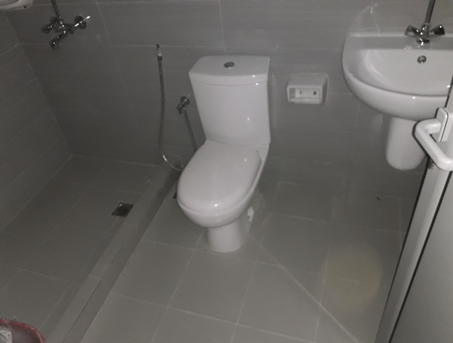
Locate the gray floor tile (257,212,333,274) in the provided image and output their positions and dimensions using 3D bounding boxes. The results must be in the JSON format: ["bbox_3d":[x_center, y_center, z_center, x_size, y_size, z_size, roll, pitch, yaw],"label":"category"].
[{"bbox_3d":[0.323,0.329,1.674,0.302,0.012,0.302,6,41,17],"label":"gray floor tile"}]

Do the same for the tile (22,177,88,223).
[{"bbox_3d":[-0.995,0.172,2.081,0.314,0.012,0.302,6,41,17],"label":"tile"}]

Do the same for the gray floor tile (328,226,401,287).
[{"bbox_3d":[0.609,0.360,1.584,0.302,0.012,0.302,6,41,17],"label":"gray floor tile"}]

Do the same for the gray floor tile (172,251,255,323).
[{"bbox_3d":[-0.053,0.486,1.547,0.302,0.012,0.302,6,41,17],"label":"gray floor tile"}]

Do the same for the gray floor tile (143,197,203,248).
[{"bbox_3d":[-0.244,0.266,1.854,0.290,0.012,0.302,6,41,17],"label":"gray floor tile"}]

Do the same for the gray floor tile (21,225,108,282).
[{"bbox_3d":[-0.793,0.393,1.771,0.302,0.012,0.302,6,41,17],"label":"gray floor tile"}]

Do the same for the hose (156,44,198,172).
[{"bbox_3d":[-0.290,-0.300,1.884,0.236,0.707,0.103,6,41,17],"label":"hose"}]

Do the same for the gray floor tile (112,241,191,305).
[{"bbox_3d":[-0.334,0.455,1.636,0.290,0.012,0.302,6,41,17],"label":"gray floor tile"}]

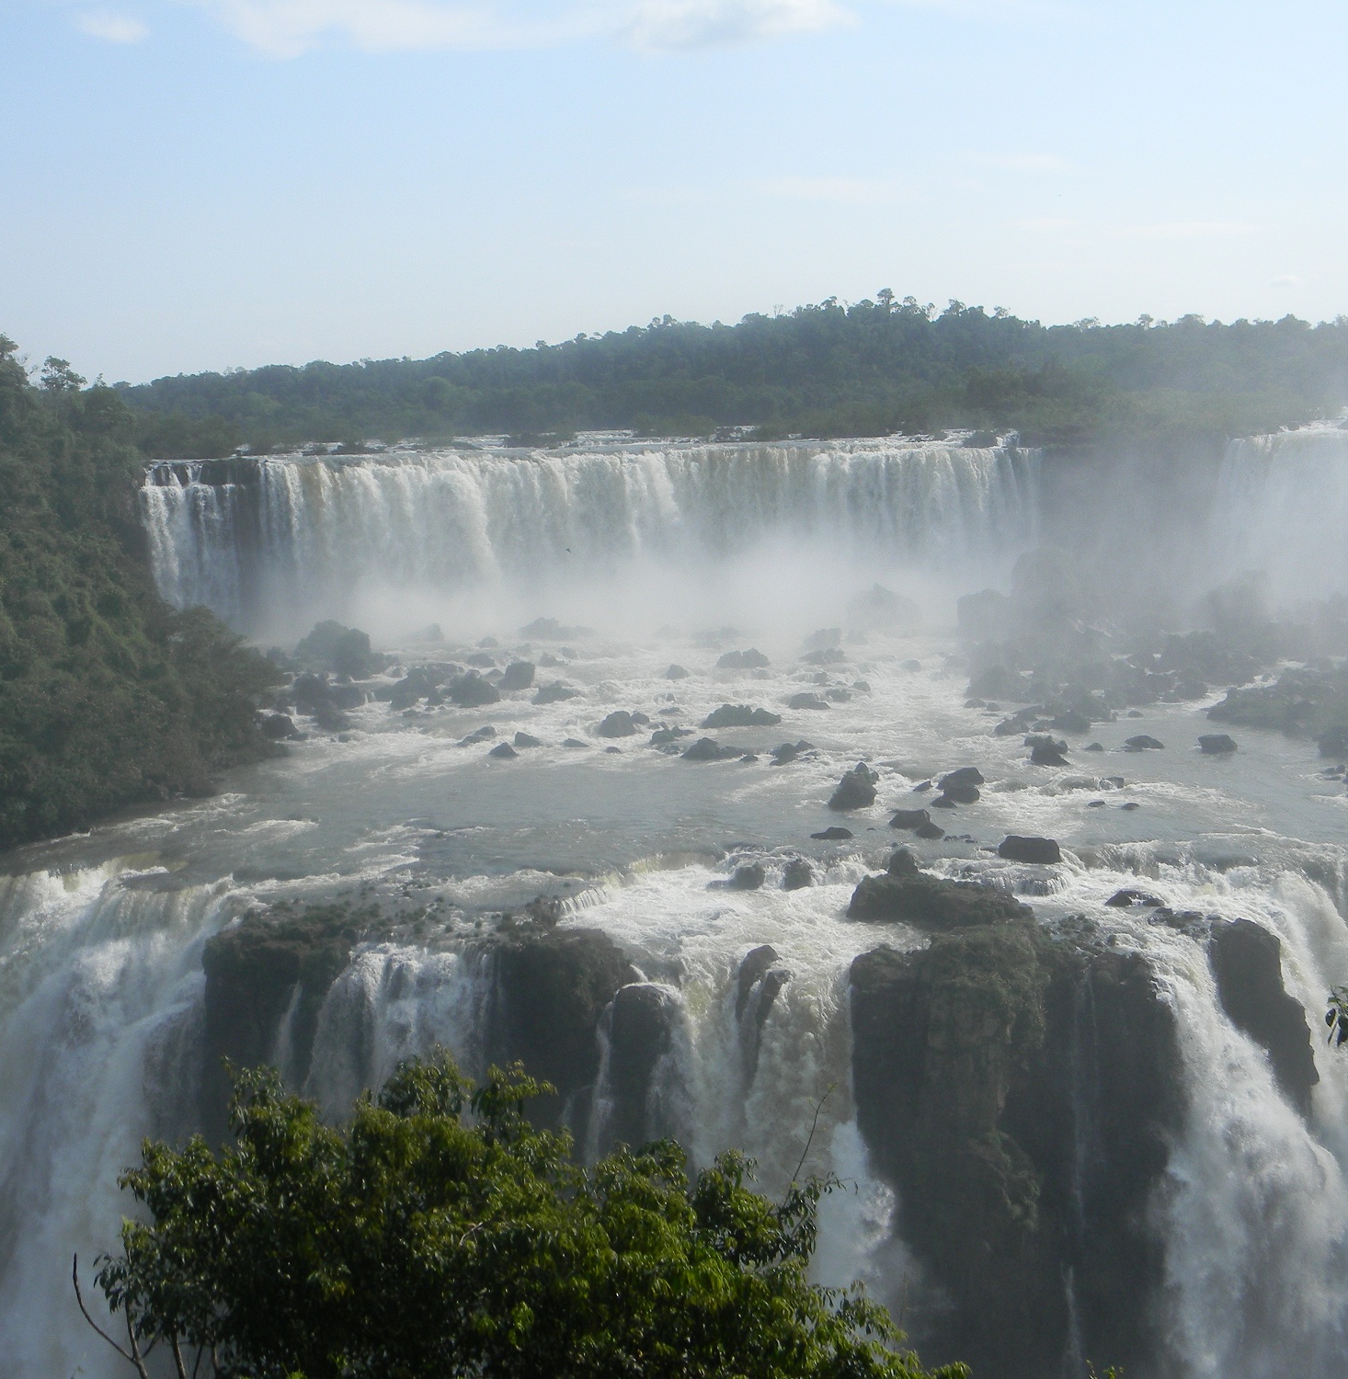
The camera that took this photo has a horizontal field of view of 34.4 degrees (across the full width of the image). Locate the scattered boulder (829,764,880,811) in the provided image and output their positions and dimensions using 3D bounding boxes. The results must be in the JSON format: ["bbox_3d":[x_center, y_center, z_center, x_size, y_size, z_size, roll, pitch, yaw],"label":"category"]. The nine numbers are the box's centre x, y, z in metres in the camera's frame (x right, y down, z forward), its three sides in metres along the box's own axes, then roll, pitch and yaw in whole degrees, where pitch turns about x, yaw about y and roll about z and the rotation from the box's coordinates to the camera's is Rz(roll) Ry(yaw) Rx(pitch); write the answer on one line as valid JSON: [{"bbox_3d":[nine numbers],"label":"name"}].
[{"bbox_3d":[16.080,8.810,195.000,4.700,3.900,4.200,0,8,0],"label":"scattered boulder"}]

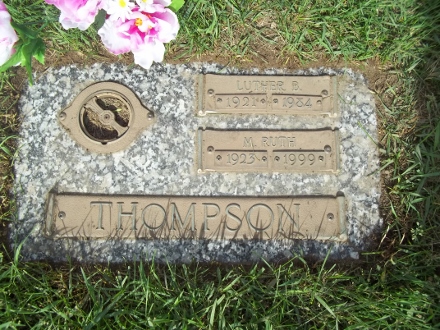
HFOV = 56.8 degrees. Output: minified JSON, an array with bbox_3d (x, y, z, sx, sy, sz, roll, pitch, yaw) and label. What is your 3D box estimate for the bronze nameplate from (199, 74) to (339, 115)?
[{"bbox_3d":[0.094,-0.136,0.800,0.270,0.013,0.084,0,79,0],"label":"bronze nameplate"}]

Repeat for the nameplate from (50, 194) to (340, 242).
[{"bbox_3d":[-0.044,0.093,0.758,0.556,0.015,0.086,0,79,0],"label":"nameplate"}]

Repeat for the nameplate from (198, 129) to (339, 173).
[{"bbox_3d":[0.093,-0.028,0.779,0.270,0.013,0.084,0,79,0],"label":"nameplate"}]

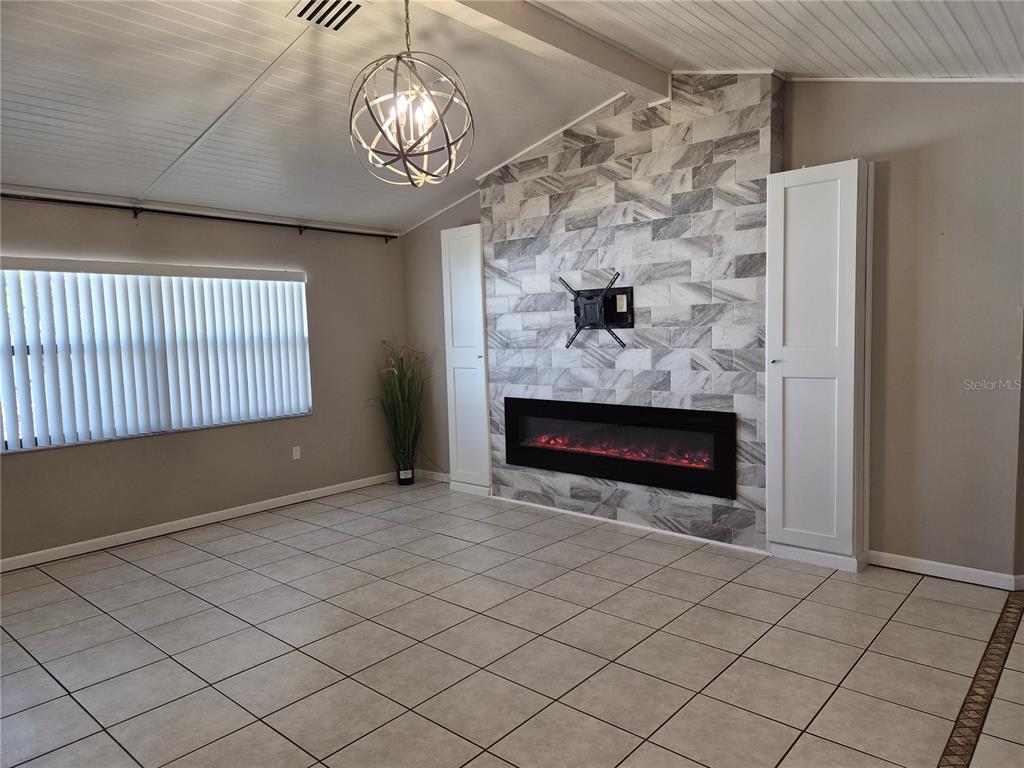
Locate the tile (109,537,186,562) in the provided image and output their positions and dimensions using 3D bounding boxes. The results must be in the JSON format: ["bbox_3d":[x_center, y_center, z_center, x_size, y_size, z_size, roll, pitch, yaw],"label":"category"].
[{"bbox_3d":[-2.578,1.171,4.837,0.406,0.010,0.406,3,6,41],"label":"tile"}]

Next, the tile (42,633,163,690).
[{"bbox_3d":[-1.863,1.275,3.134,0.401,0.012,0.401,3,6,41],"label":"tile"}]

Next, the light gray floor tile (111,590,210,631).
[{"bbox_3d":[-1.906,1.231,3.722,0.402,0.010,0.402,3,6,41],"label":"light gray floor tile"}]

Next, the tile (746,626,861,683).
[{"bbox_3d":[1.331,1.225,3.095,0.409,0.010,0.409,3,6,41],"label":"tile"}]

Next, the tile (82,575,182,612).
[{"bbox_3d":[-2.209,1.216,3.954,0.402,0.010,0.402,2,6,41],"label":"tile"}]

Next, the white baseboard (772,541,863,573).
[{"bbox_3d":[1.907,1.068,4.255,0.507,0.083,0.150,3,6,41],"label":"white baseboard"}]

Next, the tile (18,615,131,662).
[{"bbox_3d":[-2.193,1.276,3.423,0.406,0.010,0.406,3,6,41],"label":"tile"}]

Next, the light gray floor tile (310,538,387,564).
[{"bbox_3d":[-1.099,1.138,4.645,0.402,0.010,0.402,3,6,41],"label":"light gray floor tile"}]

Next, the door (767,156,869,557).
[{"bbox_3d":[1.841,-0.135,4.172,0.517,2.310,0.100,3,6,41],"label":"door"}]

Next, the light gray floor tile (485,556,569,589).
[{"bbox_3d":[0.085,1.163,4.176,0.406,0.010,0.406,3,6,41],"label":"light gray floor tile"}]

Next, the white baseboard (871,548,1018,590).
[{"bbox_3d":[2.471,1.079,3.961,0.729,0.084,0.016,3,6,41],"label":"white baseboard"}]

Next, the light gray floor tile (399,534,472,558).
[{"bbox_3d":[-0.525,1.121,4.683,0.402,0.010,0.402,3,6,41],"label":"light gray floor tile"}]

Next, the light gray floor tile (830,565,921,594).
[{"bbox_3d":[2.100,1.114,3.937,0.401,0.012,0.369,3,6,41],"label":"light gray floor tile"}]

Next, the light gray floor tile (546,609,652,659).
[{"bbox_3d":[0.428,1.208,3.273,0.401,0.012,0.401,3,6,41],"label":"light gray floor tile"}]

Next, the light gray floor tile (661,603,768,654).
[{"bbox_3d":[1.020,1.211,3.369,0.409,0.010,0.409,3,6,41],"label":"light gray floor tile"}]

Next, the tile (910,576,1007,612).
[{"bbox_3d":[2.452,1.145,3.735,0.409,0.010,0.376,3,6,41],"label":"tile"}]

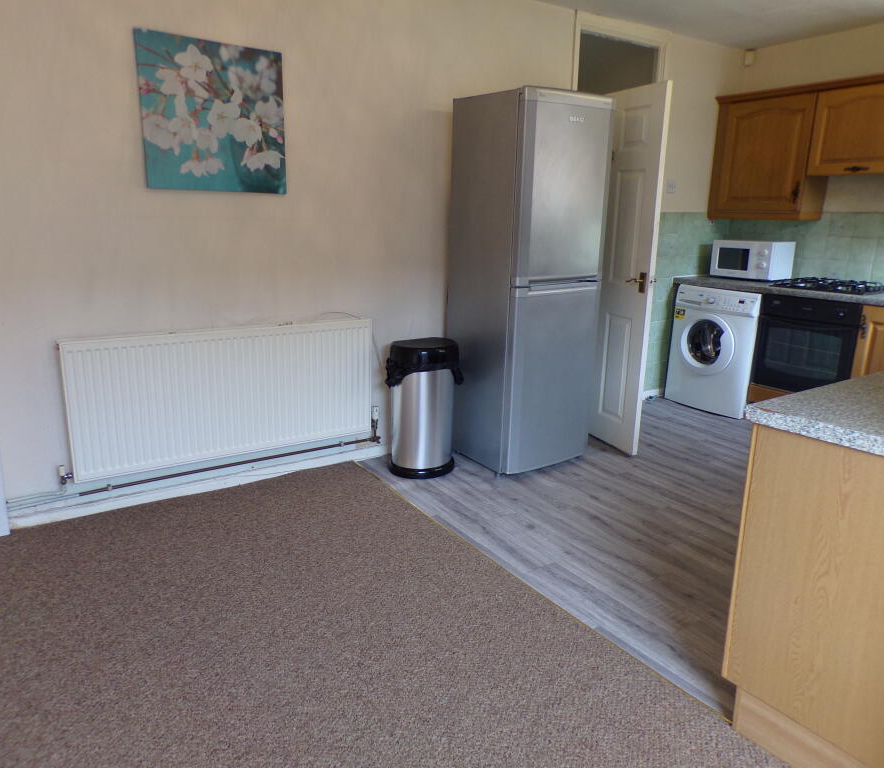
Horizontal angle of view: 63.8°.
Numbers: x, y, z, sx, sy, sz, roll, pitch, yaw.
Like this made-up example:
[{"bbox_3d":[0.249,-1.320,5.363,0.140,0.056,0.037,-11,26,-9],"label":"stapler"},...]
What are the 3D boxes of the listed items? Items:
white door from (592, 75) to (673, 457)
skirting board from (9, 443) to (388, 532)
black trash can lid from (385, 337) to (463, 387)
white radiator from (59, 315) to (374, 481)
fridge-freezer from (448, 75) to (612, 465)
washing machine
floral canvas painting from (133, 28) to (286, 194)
[{"bbox_3d":[0.964,-0.643,4.125,0.045,1.974,0.771,-5,15,-23],"label":"white door"},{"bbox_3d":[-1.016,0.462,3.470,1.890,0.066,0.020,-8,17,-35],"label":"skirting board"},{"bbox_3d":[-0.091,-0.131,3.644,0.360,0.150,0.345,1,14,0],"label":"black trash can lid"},{"bbox_3d":[-0.971,0.037,3.340,1.420,0.596,0.085,-8,17,-35],"label":"white radiator"},{"bbox_3d":[0.425,-0.511,3.779,0.567,1.878,0.570,-8,17,-34],"label":"fridge-freezer"},{"bbox_3d":[2.055,-0.259,5.061,0.550,0.853,0.600,-9,17,-36],"label":"washing machine"},{"bbox_3d":[-0.978,-1.146,3.065,0.615,0.610,0.030,-8,17,-35],"label":"floral canvas painting"}]

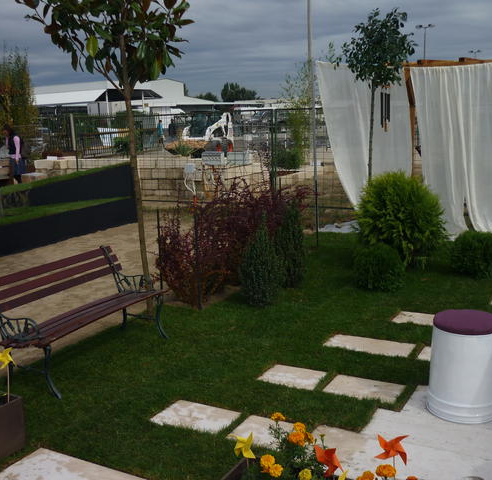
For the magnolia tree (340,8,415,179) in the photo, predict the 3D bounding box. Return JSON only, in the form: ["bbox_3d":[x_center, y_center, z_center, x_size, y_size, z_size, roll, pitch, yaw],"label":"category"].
[{"bbox_3d":[1.723,-1.407,8.036,1.000,3.108,0.950,-2,9,0],"label":"magnolia tree"}]

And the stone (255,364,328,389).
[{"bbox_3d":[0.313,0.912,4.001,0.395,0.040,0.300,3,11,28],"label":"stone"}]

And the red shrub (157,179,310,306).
[{"bbox_3d":[-0.144,-0.075,6.638,0.916,1.140,1.883,3,12,29],"label":"red shrub"}]

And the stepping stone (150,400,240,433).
[{"bbox_3d":[-0.300,1.087,3.688,0.455,0.045,0.296,3,12,29],"label":"stepping stone"}]

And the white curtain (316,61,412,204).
[{"bbox_3d":[1.777,-1.375,8.993,1.487,2.344,0.250,-4,10,-15],"label":"white curtain"}]

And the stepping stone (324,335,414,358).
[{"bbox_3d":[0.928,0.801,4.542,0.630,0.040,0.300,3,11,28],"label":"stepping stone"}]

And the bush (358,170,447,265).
[{"bbox_3d":[1.801,-0.230,7.030,1.038,1.099,1.018,-3,11,0],"label":"bush"}]

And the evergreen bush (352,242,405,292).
[{"bbox_3d":[1.370,0.257,6.271,0.529,0.478,0.529,-3,11,0],"label":"evergreen bush"}]

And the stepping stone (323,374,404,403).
[{"bbox_3d":[0.767,0.983,3.947,0.462,0.045,0.291,3,12,29],"label":"stepping stone"}]

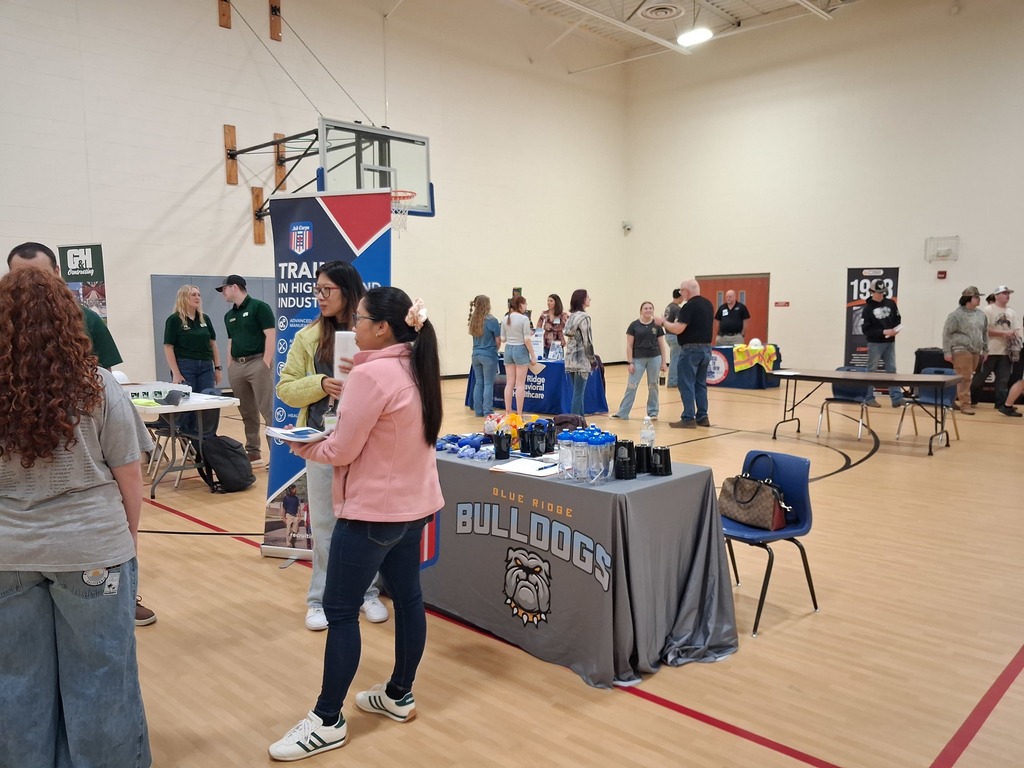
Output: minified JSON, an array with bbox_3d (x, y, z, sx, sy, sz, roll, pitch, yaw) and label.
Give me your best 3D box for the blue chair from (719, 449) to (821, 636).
[{"bbox_3d":[1.148,0.717,3.848,0.530,0.740,0.480,-4,7,-36],"label":"blue chair"}]

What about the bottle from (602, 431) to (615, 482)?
[{"bbox_3d":[0.414,0.302,3.460,0.074,0.213,0.074,0,5,0],"label":"bottle"}]

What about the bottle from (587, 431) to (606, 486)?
[{"bbox_3d":[0.358,0.312,3.360,0.074,0.213,0.074,0,5,0],"label":"bottle"}]

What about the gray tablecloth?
[{"bbox_3d":[0.008,0.715,3.948,1.880,0.745,0.790,5,7,44],"label":"gray tablecloth"}]

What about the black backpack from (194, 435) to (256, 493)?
[{"bbox_3d":[-2.417,0.672,6.750,0.360,0.460,0.320,-18,10,-18],"label":"black backpack"}]

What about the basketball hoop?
[{"bbox_3d":[-1.572,-2.317,10.870,0.530,0.520,0.470,5,7,44],"label":"basketball hoop"}]

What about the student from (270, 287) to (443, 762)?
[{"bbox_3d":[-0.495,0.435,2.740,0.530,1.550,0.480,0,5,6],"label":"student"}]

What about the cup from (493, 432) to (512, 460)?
[{"bbox_3d":[-0.044,0.292,3.808,0.092,0.125,0.092,0,5,0],"label":"cup"}]

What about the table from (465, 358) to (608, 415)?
[{"bbox_3d":[0.309,-0.007,12.164,1.880,0.740,0.830,4,7,38],"label":"table"}]

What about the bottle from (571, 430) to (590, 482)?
[{"bbox_3d":[0.296,0.306,3.422,0.074,0.213,0.074,0,5,0],"label":"bottle"}]

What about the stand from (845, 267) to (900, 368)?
[{"bbox_3d":[5.830,-0.839,12.941,0.870,2.078,0.180,2,6,20],"label":"stand"}]

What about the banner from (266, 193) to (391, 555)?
[{"bbox_3d":[-1.044,-0.013,4.695,0.840,2.120,0.220,1,5,17],"label":"banner"}]

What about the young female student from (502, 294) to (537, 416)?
[{"bbox_3d":[0.048,-0.373,10.817,0.470,1.641,0.330,2,6,20],"label":"young female student"}]

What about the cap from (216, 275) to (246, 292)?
[{"bbox_3d":[-2.651,-0.947,7.550,0.275,0.155,0.180,-9,7,-17],"label":"cap"}]

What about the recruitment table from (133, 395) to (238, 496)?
[{"bbox_3d":[-3.169,0.467,6.928,2.000,0.740,0.760,5,7,44],"label":"recruitment table"}]

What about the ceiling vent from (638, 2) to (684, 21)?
[{"bbox_3d":[3.084,-7.684,16.475,0.920,0.120,0.920,0,5,0],"label":"ceiling vent"}]

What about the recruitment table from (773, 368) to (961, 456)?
[{"bbox_3d":[3.806,0.281,8.750,1.830,0.740,0.760,4,7,43],"label":"recruitment table"}]

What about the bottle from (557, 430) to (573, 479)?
[{"bbox_3d":[0.222,0.293,3.347,0.072,0.203,0.072,0,5,0],"label":"bottle"}]

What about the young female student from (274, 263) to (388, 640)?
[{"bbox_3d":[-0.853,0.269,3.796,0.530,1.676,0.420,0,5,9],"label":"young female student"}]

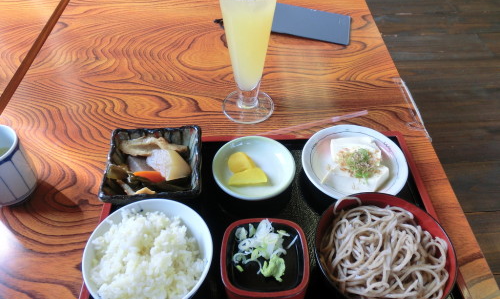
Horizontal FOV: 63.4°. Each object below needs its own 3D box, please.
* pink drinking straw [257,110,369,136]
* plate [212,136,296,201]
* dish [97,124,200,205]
[{"bbox_3d":[0.082,-0.034,0.575,0.192,0.006,0.006,-13,48,-12],"label":"pink drinking straw"},{"bbox_3d":[0.006,0.031,0.520,0.104,0.031,0.104,0,47,0],"label":"plate"},{"bbox_3d":[-0.117,0.028,0.511,0.116,0.046,0.116,-3,47,-3],"label":"dish"}]

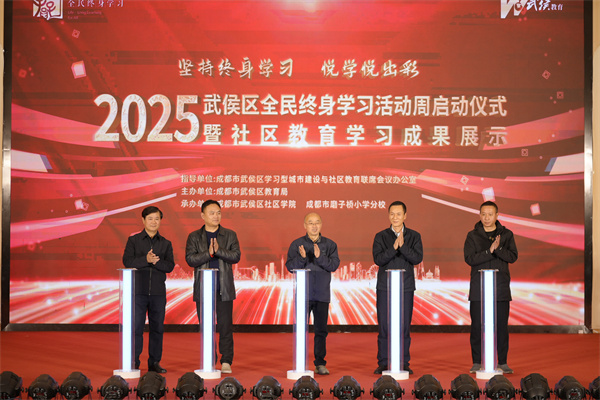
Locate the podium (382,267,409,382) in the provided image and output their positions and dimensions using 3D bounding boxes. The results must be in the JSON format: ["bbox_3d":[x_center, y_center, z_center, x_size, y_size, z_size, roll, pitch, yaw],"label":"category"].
[{"bbox_3d":[0.932,1.205,11.316,0.263,1.060,0.263,0,-2,0],"label":"podium"}]

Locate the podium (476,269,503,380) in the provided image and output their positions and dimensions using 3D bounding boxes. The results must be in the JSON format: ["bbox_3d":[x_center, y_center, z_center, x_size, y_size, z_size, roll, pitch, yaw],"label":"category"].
[{"bbox_3d":[1.842,1.205,11.316,0.263,1.060,0.263,0,-2,0],"label":"podium"}]

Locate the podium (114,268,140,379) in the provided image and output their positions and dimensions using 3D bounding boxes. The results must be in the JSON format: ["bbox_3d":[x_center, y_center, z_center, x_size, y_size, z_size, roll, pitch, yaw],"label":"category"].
[{"bbox_3d":[-1.671,1.196,11.316,0.263,1.060,0.263,0,-2,0],"label":"podium"}]

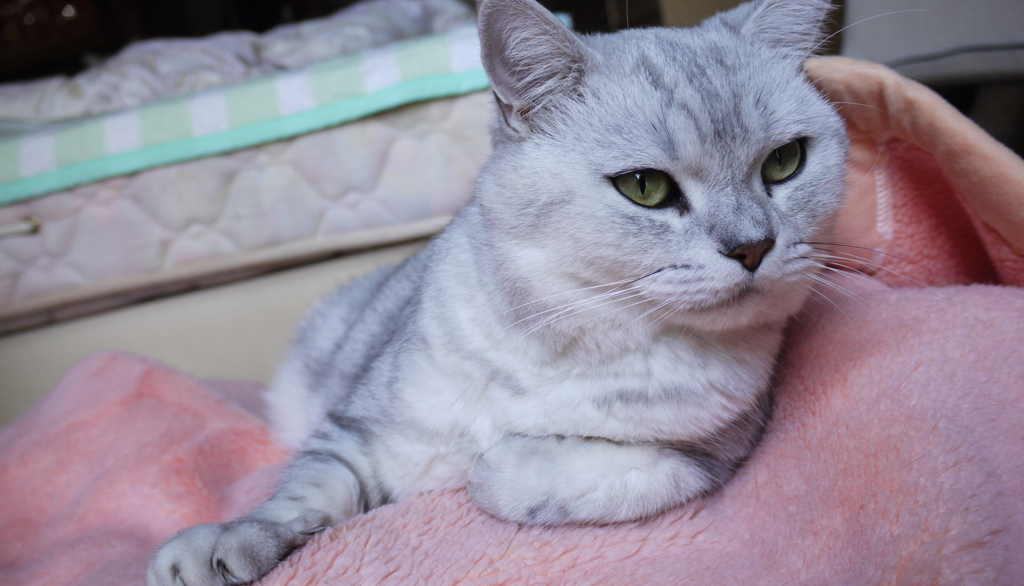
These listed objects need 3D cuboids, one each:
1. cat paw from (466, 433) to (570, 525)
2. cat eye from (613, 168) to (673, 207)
[{"bbox_3d":[0.003,0.069,0.307,0.040,0.032,0.037,-12,21,-8],"label":"cat paw"},{"bbox_3d":[0.046,-0.037,0.293,0.022,0.014,0.012,-7,19,9],"label":"cat eye"}]

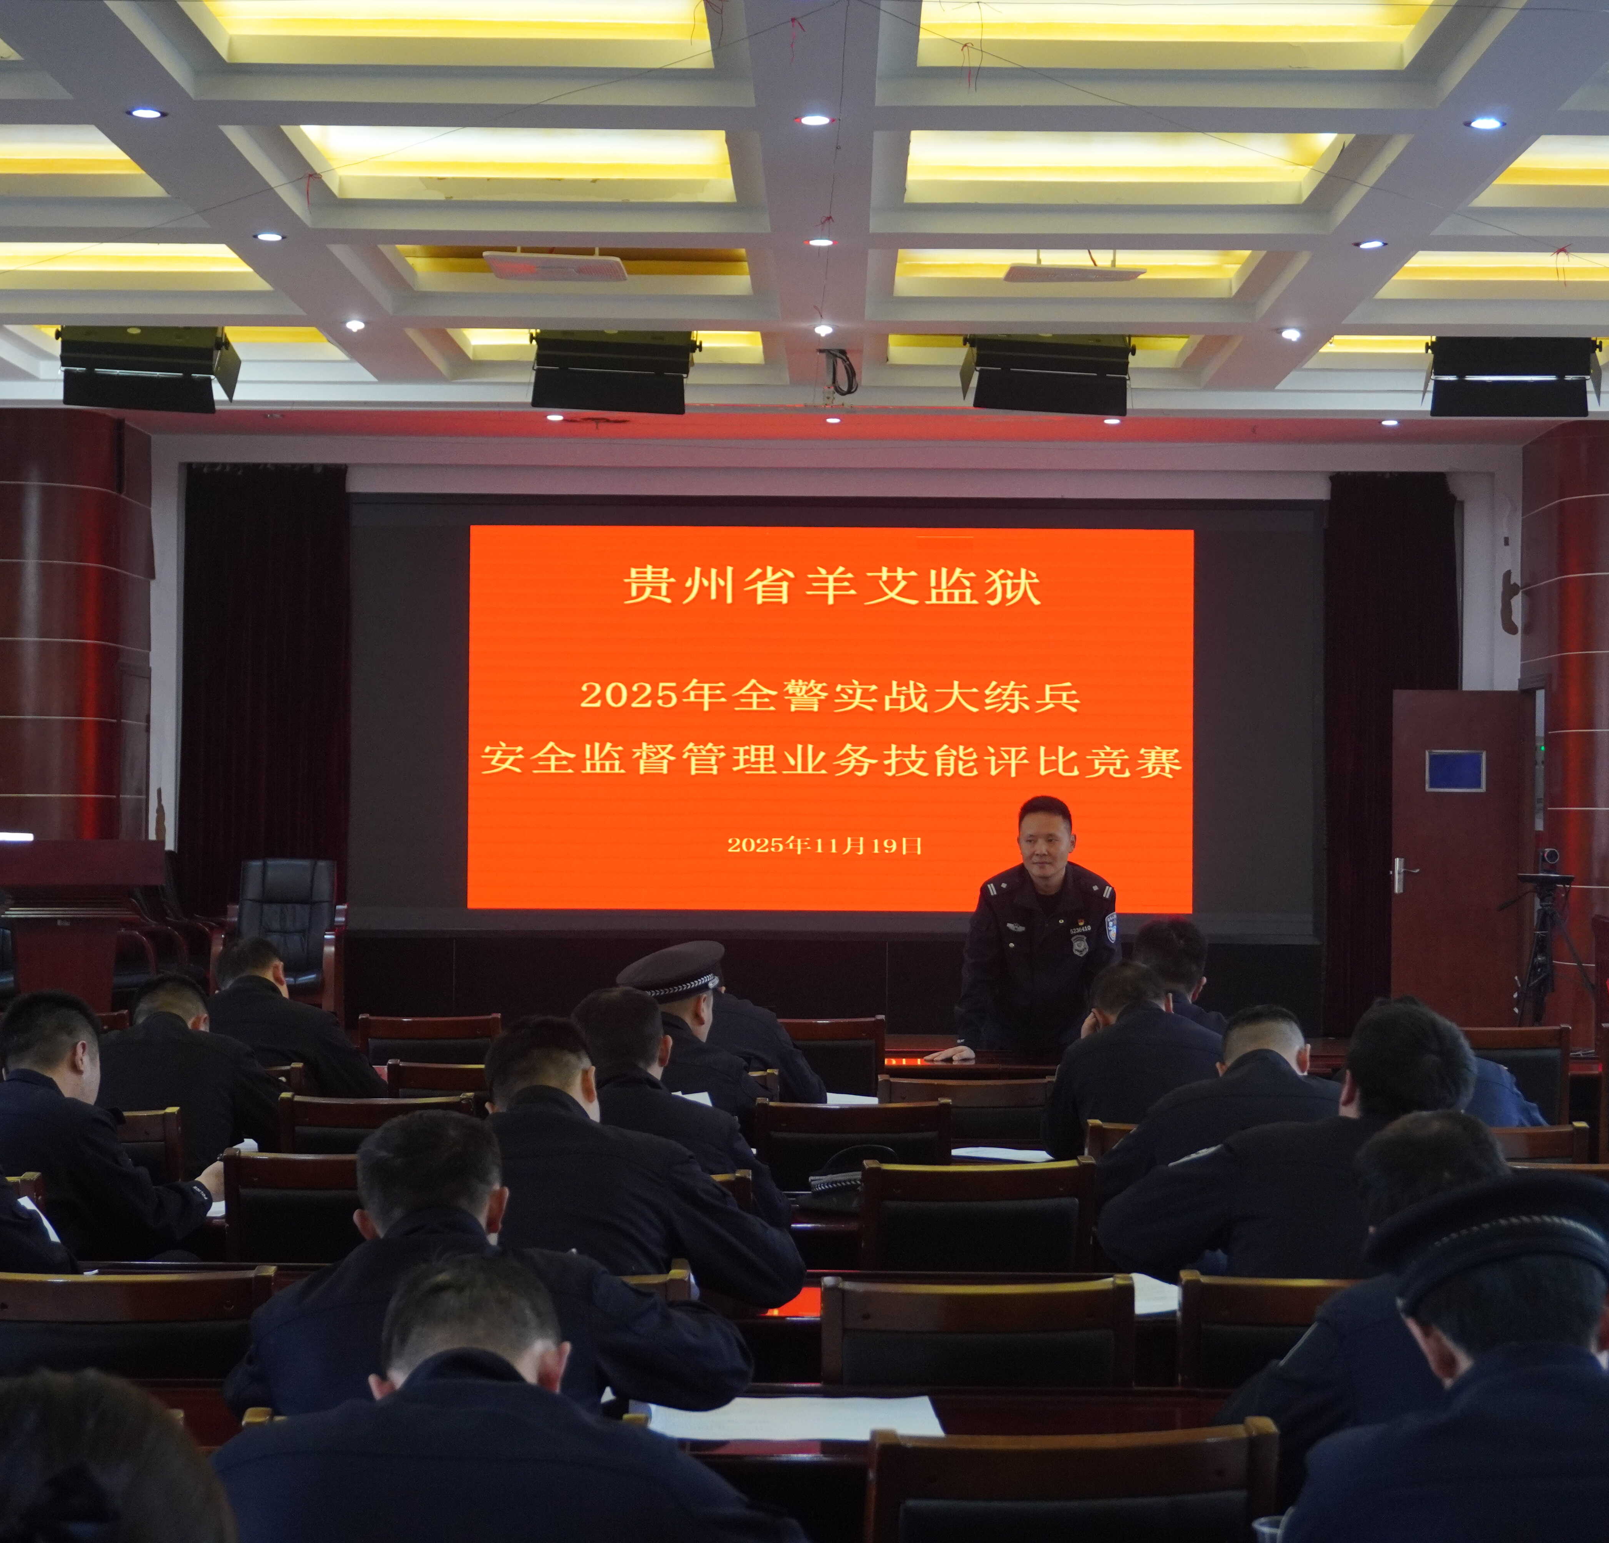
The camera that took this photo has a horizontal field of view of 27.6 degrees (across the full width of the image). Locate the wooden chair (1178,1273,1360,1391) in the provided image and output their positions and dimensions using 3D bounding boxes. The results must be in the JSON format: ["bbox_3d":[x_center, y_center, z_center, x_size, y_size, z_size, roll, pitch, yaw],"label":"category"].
[{"bbox_3d":[0.730,1.161,4.828,0.450,0.920,0.530,0,-1,-1],"label":"wooden chair"}]

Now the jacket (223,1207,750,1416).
[{"bbox_3d":[-0.370,0.816,3.840,0.600,0.610,0.520,1,-1,3],"label":"jacket"}]

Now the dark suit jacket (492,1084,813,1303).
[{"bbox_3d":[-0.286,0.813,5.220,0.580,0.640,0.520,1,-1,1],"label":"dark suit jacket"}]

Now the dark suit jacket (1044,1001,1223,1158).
[{"bbox_3d":[0.867,0.882,8.496,0.510,0.620,0.480,0,-1,-4],"label":"dark suit jacket"}]

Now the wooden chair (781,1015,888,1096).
[{"bbox_3d":[0.033,1.218,10.140,0.450,0.915,0.520,1,-1,1],"label":"wooden chair"}]

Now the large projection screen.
[{"bbox_3d":[0.157,-0.275,17.200,5.103,2.296,0.080,1,-1,1],"label":"large projection screen"}]

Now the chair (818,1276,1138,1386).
[{"bbox_3d":[0.251,1.210,4.968,0.450,0.950,0.550,1,-1,1],"label":"chair"}]

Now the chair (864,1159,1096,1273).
[{"bbox_3d":[0.290,1.178,6.302,0.450,0.920,0.530,0,-1,-6],"label":"chair"}]

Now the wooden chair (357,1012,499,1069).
[{"bbox_3d":[-1.130,1.207,10.140,0.450,0.915,0.520,1,-1,1],"label":"wooden chair"}]

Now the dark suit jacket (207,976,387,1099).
[{"bbox_3d":[-1.364,0.850,8.400,0.580,0.640,0.500,0,-1,6],"label":"dark suit jacket"}]

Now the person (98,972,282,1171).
[{"bbox_3d":[-1.447,1.091,7.750,0.530,1.220,0.800,1,-1,1],"label":"person"}]

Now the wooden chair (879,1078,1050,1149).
[{"bbox_3d":[0.399,1.209,8.268,0.450,0.920,0.530,0,-1,1],"label":"wooden chair"}]

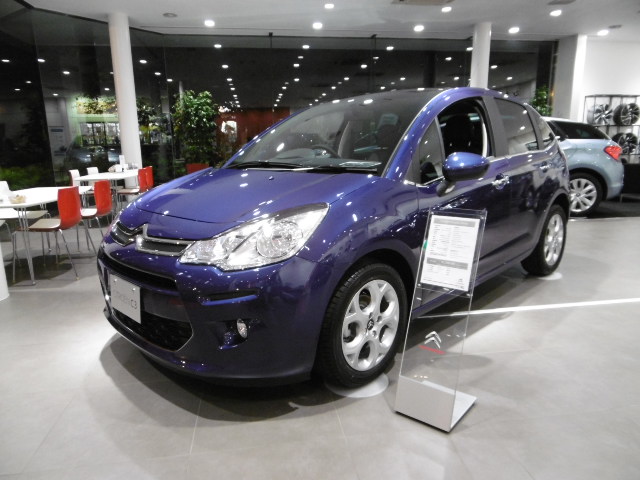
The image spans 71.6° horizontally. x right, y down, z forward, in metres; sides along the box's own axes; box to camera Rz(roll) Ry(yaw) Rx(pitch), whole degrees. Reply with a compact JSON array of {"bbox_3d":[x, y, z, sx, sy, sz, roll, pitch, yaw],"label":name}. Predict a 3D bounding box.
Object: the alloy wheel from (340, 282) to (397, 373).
[{"bbox_3d":[0.197,0.386,2.099,0.160,0.432,0.432,11,17,42],"label":"alloy wheel"}]

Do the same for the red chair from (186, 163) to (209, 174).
[{"bbox_3d":[-2.312,-1.050,8.463,0.450,0.790,0.500,-1,12,0],"label":"red chair"}]

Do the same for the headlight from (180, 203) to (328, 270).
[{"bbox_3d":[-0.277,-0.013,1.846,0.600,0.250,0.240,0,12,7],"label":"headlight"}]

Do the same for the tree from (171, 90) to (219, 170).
[{"bbox_3d":[-2.615,-1.968,9.486,0.980,2.340,0.950,-4,12,-14],"label":"tree"}]

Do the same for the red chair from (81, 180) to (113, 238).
[{"bbox_3d":[-2.626,-0.250,5.023,0.550,0.800,0.500,-2,12,-3],"label":"red chair"}]

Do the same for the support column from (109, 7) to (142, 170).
[{"bbox_3d":[-3.519,-2.311,8.172,0.330,3.404,0.330,-1,12,0],"label":"support column"}]

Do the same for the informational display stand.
[{"bbox_3d":[0.506,0.316,1.873,0.246,0.845,0.304,8,15,37],"label":"informational display stand"}]

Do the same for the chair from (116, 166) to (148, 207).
[{"bbox_3d":[-3.108,-0.764,7.539,0.550,0.800,0.500,-2,12,-2],"label":"chair"}]

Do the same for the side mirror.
[{"bbox_3d":[0.745,-0.347,2.324,0.170,0.215,0.235,-13,16,-43],"label":"side mirror"}]

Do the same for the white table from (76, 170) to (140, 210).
[{"bbox_3d":[-3.057,-0.624,6.691,0.740,0.720,1.700,-2,12,-5],"label":"white table"}]

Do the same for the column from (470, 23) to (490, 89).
[{"bbox_3d":[3.218,-2.584,9.093,0.330,3.404,0.330,-1,12,0],"label":"column"}]

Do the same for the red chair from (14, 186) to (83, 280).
[{"bbox_3d":[-2.502,-0.077,4.181,0.560,0.800,0.510,-2,12,-6],"label":"red chair"}]

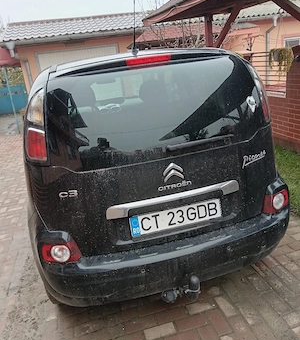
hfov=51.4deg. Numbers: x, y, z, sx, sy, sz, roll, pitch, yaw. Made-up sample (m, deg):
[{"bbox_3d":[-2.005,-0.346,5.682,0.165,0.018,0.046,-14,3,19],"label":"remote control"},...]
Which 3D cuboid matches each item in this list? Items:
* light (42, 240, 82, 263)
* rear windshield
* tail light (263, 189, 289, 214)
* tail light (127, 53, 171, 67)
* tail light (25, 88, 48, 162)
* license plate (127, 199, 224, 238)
[{"bbox_3d":[-0.471,0.433,1.663,0.185,0.112,0.080,-9,18,-6],"label":"light"},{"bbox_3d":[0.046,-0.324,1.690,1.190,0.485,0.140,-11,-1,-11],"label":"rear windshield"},{"bbox_3d":[0.771,0.191,1.914,0.185,0.112,0.080,-13,19,-17],"label":"tail light"},{"bbox_3d":[-0.003,-0.589,1.678,0.245,0.033,0.035,-11,10,-11],"label":"tail light"},{"bbox_3d":[-0.579,-0.226,1.589,0.130,0.375,0.150,-2,-4,-2],"label":"tail light"},{"bbox_3d":[0.152,0.264,1.732,0.520,0.110,0.020,-11,15,-11],"label":"license plate"}]

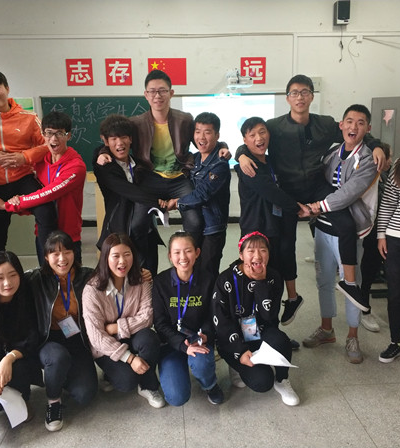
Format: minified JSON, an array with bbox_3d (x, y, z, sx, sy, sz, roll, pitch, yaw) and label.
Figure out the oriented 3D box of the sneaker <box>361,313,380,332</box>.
[{"bbox_3d":[1.378,0.769,3.791,0.100,0.110,0.280,-3,12,-8],"label":"sneaker"}]

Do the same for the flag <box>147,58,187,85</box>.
[{"bbox_3d":[-0.504,-2.374,7.300,0.600,0.400,0.010,-1,12,-2],"label":"flag"}]

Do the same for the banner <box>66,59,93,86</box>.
[{"bbox_3d":[-1.855,-2.345,7.250,0.400,0.400,0.010,-1,12,-2],"label":"banner"}]

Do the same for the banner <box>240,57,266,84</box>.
[{"bbox_3d":[0.846,-2.405,7.349,0.400,0.400,0.010,-1,12,-2],"label":"banner"}]

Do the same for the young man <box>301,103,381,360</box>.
[{"bbox_3d":[0.985,0.068,3.248,0.520,1.720,0.460,8,15,35],"label":"young man"}]

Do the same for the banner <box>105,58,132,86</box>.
[{"bbox_3d":[-1.256,-2.356,7.272,0.400,0.400,0.010,-1,12,-2],"label":"banner"}]

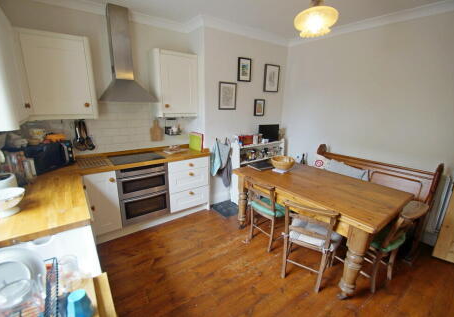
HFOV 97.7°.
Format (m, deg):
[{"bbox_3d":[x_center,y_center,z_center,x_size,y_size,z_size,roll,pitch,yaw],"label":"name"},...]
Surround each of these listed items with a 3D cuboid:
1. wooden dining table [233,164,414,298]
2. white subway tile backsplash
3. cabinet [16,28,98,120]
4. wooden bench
[{"bbox_3d":[0.933,0.635,2.337,1.005,0.775,1.540,-10,18,-35],"label":"wooden dining table"},{"bbox_3d":[-1.402,-0.426,2.728,2.050,0.660,0.020,-10,17,-36],"label":"white subway tile backsplash"},{"bbox_3d":[-1.772,-0.843,2.116,0.570,0.820,0.350,-10,17,-36],"label":"cabinet"},{"bbox_3d":[1.698,0.439,2.561,0.560,0.990,1.320,-10,17,-36],"label":"wooden bench"}]

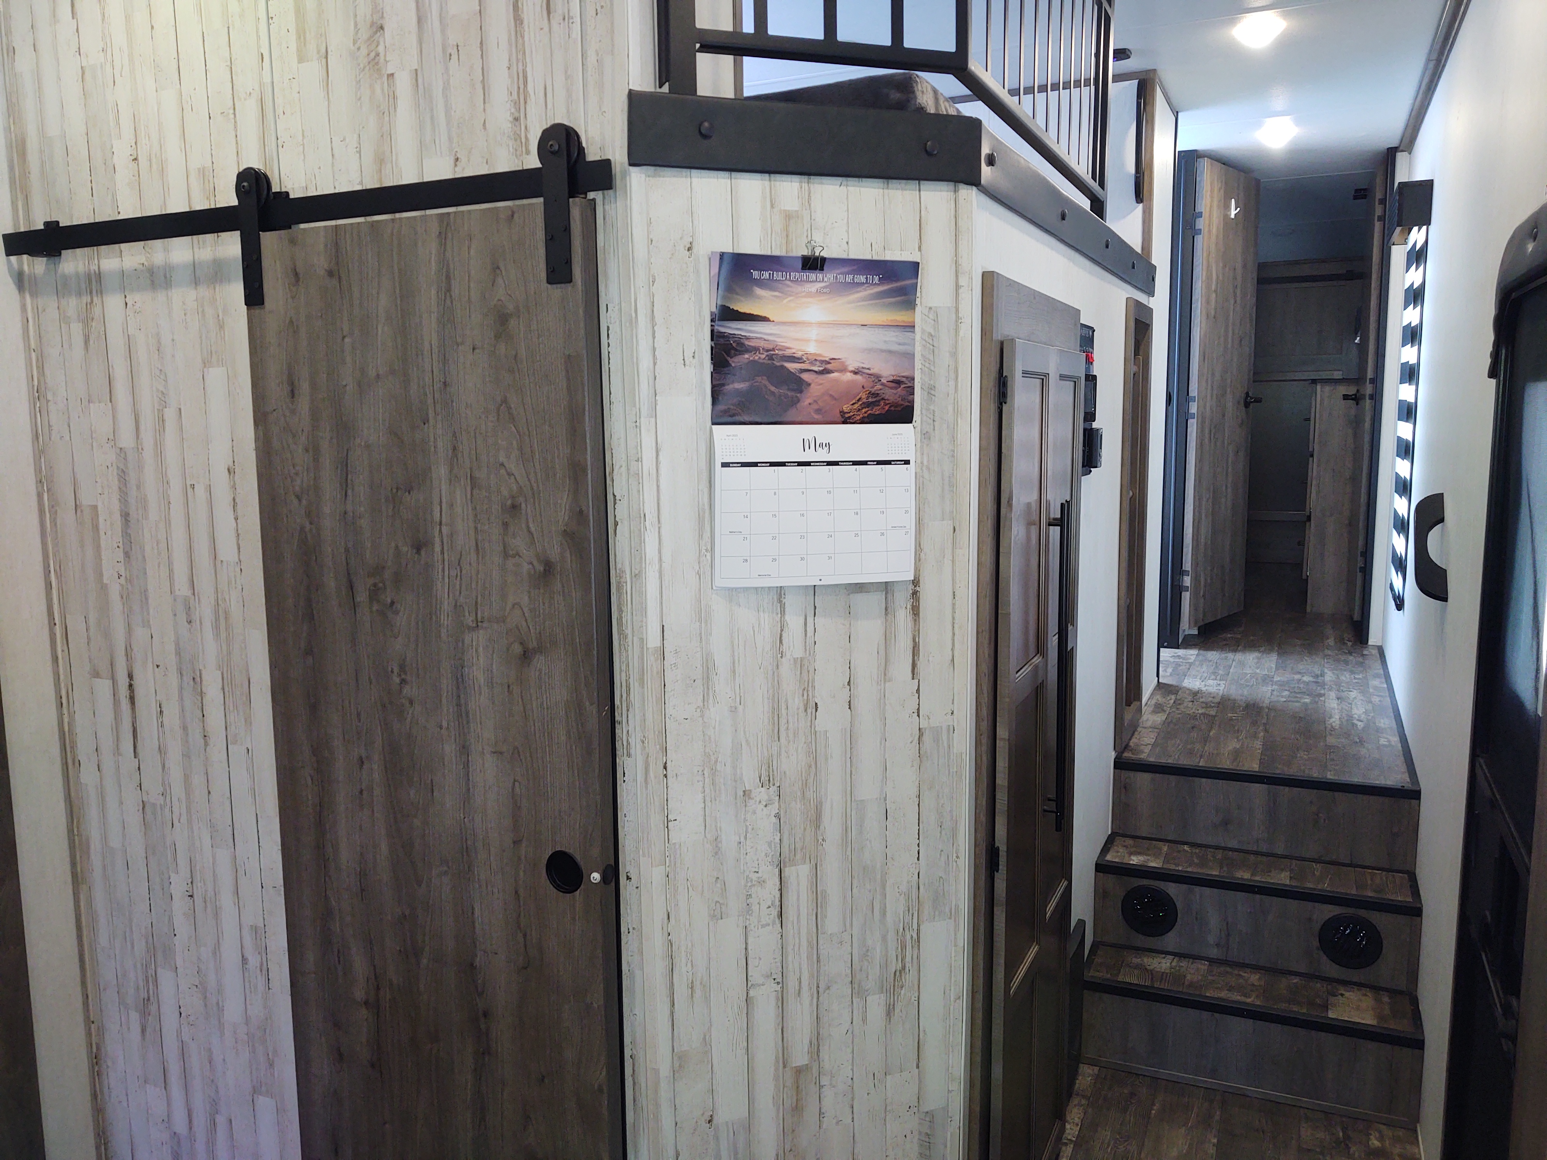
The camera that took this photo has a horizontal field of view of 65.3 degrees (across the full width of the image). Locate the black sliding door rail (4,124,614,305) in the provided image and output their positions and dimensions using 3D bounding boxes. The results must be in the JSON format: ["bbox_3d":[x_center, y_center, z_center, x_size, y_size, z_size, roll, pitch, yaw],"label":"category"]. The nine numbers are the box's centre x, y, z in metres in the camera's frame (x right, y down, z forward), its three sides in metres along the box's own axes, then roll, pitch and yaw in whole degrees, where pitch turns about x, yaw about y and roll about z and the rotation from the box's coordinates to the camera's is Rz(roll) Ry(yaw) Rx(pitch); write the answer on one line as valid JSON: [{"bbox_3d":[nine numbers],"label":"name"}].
[{"bbox_3d":[-0.734,-0.497,1.749,1.218,0.195,0.055,4,9,27],"label":"black sliding door rail"}]

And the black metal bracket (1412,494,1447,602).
[{"bbox_3d":[1.419,-0.071,2.611,0.059,0.026,0.304,3,49,24],"label":"black metal bracket"}]

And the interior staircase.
[{"bbox_3d":[1.143,0.811,2.882,0.705,0.625,0.505,3,9,24],"label":"interior staircase"}]

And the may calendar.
[{"bbox_3d":[0.057,-0.209,1.613,0.284,0.434,0.014,-3,8,-19],"label":"may calendar"}]

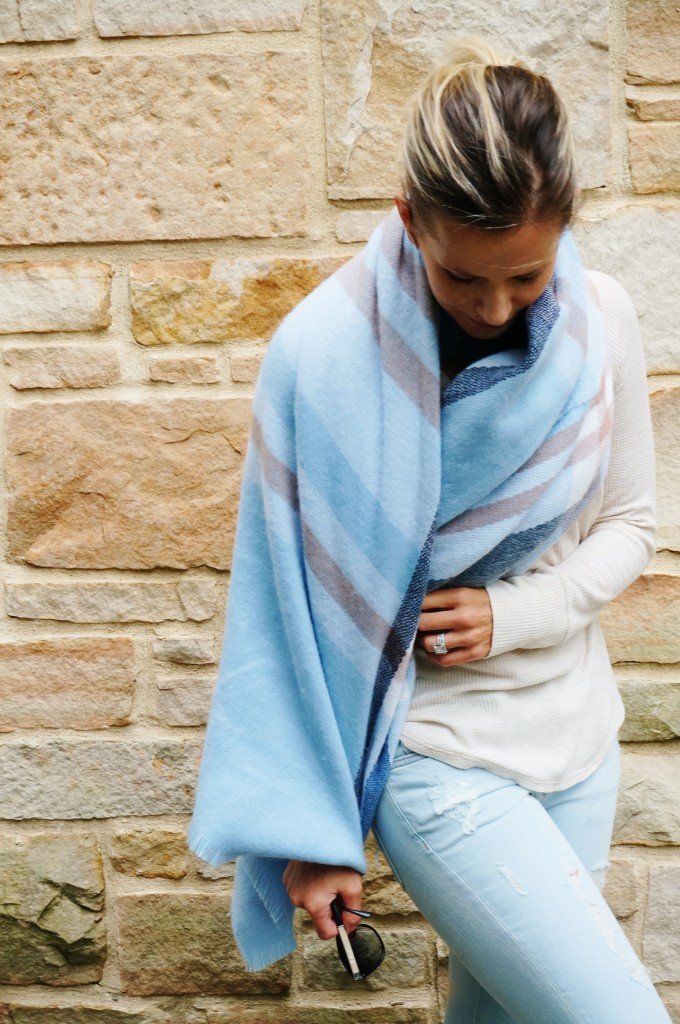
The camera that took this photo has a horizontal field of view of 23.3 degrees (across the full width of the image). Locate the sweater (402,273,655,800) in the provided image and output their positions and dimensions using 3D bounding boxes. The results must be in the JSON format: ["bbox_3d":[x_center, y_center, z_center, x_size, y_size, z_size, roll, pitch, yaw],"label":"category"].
[{"bbox_3d":[0.130,0.030,1.750,0.440,0.610,0.280,-1,0,-11],"label":"sweater"}]

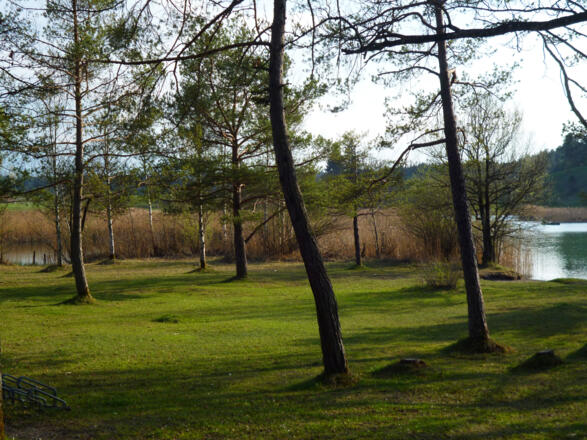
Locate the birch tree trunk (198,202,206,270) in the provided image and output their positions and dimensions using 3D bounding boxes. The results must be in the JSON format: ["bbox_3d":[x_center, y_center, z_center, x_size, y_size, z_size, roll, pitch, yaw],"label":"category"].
[{"bbox_3d":[-3.659,0.654,42.979,0.210,2.719,0.210,-2,1,0],"label":"birch tree trunk"}]

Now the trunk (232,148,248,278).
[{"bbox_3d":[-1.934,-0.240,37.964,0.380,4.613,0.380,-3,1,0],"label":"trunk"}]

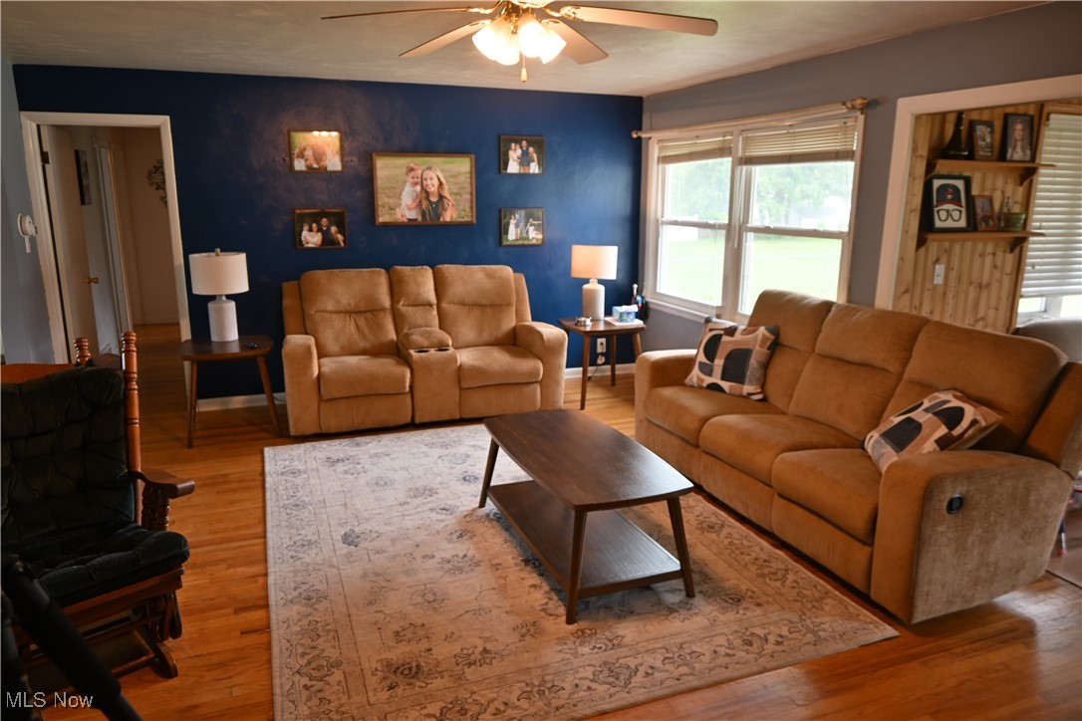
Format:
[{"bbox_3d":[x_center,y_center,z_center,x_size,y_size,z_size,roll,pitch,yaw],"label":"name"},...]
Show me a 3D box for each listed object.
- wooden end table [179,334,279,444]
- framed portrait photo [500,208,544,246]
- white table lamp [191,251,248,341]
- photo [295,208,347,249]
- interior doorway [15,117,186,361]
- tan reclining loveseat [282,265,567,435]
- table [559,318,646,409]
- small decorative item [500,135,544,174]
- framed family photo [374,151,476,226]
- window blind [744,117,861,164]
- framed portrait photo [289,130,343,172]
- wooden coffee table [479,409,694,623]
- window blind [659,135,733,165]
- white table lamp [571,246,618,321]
[{"bbox_3d":[-2.123,0.189,4.975,0.585,0.615,0.576,-5,14,-20],"label":"wooden end table"},{"bbox_3d":[-0.145,-1.113,6.019,0.371,0.304,0.022,-5,14,-20],"label":"framed portrait photo"},{"bbox_3d":[-2.211,-0.454,4.986,0.361,0.628,0.361,-5,14,-20],"label":"white table lamp"},{"bbox_3d":[-1.671,-1.004,5.489,0.374,0.300,0.030,-5,14,-20],"label":"photo"},{"bbox_3d":[-2.995,-0.626,5.124,0.871,2.126,0.130,-5,14,-20],"label":"interior doorway"},{"bbox_3d":[-0.916,-0.151,5.509,1.990,1.050,0.900,-5,14,-20],"label":"tan reclining loveseat"},{"bbox_3d":[0.474,0.002,5.827,0.576,0.615,0.576,-5,14,-20],"label":"table"},{"bbox_3d":[-0.144,-1.670,5.884,0.371,0.304,0.022,-5,14,-20],"label":"small decorative item"},{"bbox_3d":[-0.909,-1.350,5.703,0.802,0.543,0.030,-5,14,-20],"label":"framed family photo"},{"bbox_3d":[1.581,-1.339,4.468,0.055,0.234,1.074,-5,14,-20],"label":"window blind"},{"bbox_3d":[-1.669,-1.551,5.359,0.370,0.295,0.030,-5,14,-20],"label":"framed portrait photo"},{"bbox_3d":[0.162,0.645,3.381,0.581,0.486,1.169,-5,15,-21],"label":"wooden coffee table"},{"bbox_3d":[1.185,-1.635,5.594,0.050,0.186,1.051,-5,14,-20],"label":"window blind"},{"bbox_3d":[0.432,-0.629,5.840,0.415,0.592,0.415,0,13,0],"label":"white table lamp"}]

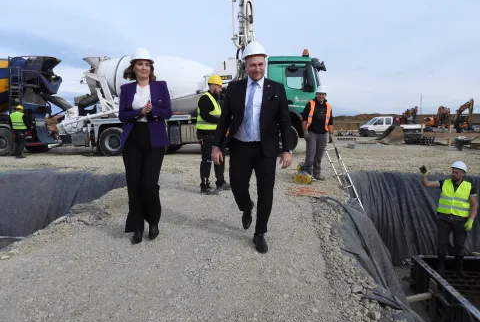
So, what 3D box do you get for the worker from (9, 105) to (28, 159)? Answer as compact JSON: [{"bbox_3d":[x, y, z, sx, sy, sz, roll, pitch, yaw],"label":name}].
[{"bbox_3d":[-7.411,-0.964,11.161,0.580,1.790,0.420,-1,6,-6],"label":"worker"}]

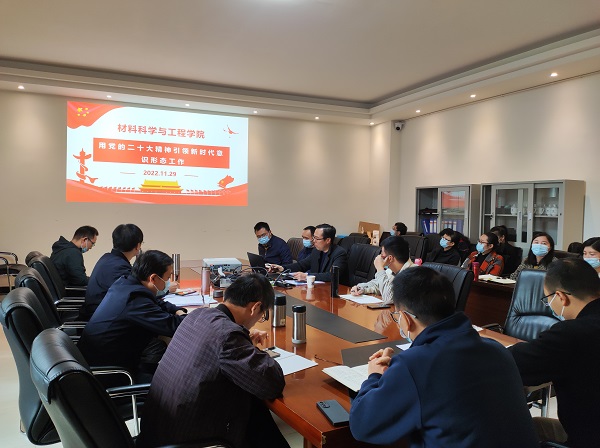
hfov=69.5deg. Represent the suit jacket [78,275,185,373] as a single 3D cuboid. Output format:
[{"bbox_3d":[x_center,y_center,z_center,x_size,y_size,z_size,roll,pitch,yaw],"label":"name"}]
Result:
[{"bbox_3d":[-0.985,0.575,2.480,0.550,0.560,0.510,-1,3,-28],"label":"suit jacket"}]

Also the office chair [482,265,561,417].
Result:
[{"bbox_3d":[1.476,0.849,2.768,0.660,1.050,0.620,-1,3,-37],"label":"office chair"}]

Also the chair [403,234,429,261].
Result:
[{"bbox_3d":[1.386,0.699,5.856,0.660,1.050,0.620,-1,3,-26],"label":"chair"}]

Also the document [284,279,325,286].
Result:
[{"bbox_3d":[0.046,0.529,3.939,0.297,0.008,0.210,-1,3,-26],"label":"document"}]

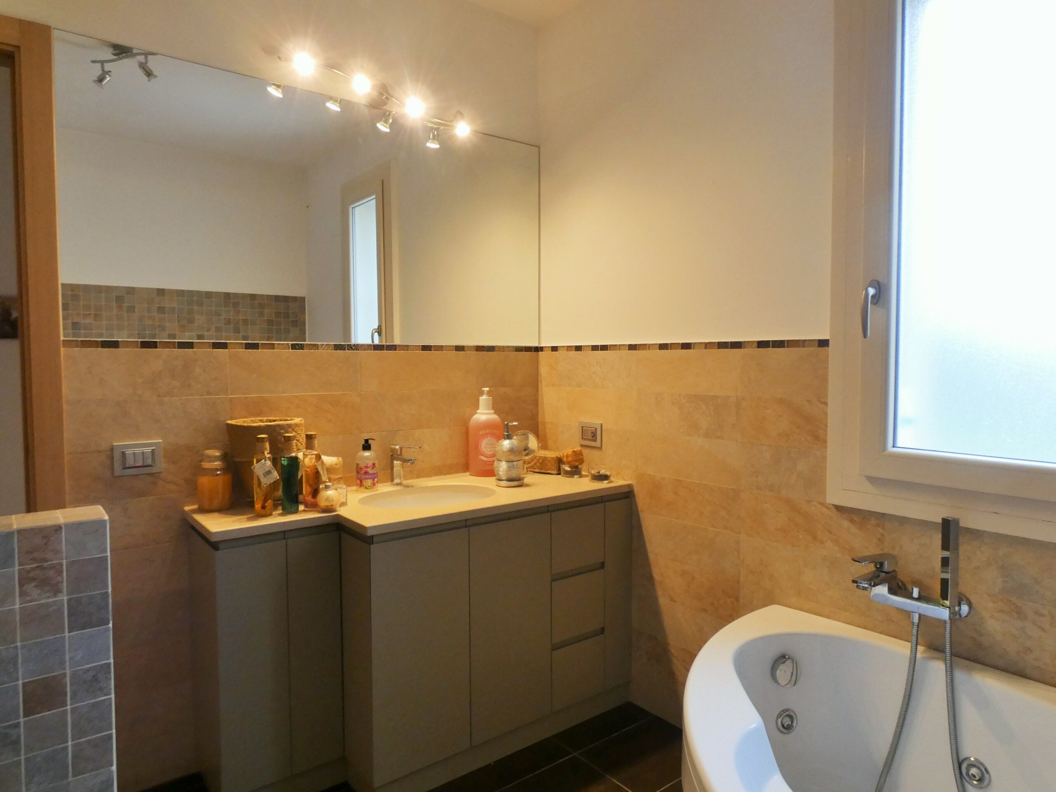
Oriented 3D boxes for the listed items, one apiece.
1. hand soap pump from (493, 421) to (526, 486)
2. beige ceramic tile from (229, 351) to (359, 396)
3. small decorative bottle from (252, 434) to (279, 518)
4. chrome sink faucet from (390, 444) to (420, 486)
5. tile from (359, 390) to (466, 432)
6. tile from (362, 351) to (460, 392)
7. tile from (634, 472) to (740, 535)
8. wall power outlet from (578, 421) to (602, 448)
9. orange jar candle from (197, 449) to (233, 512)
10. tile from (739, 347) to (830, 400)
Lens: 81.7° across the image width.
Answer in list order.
[{"bbox_3d":[-0.069,0.216,2.297,0.110,0.238,0.108,0,3,6],"label":"hand soap pump"},{"bbox_3d":[-0.819,-0.083,2.168,0.449,0.156,0.010,-2,4,-35],"label":"beige ceramic tile"},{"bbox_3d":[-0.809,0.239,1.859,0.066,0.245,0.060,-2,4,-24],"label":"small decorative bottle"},{"bbox_3d":[-0.461,0.263,2.262,0.048,0.150,0.165,-2,4,-34],"label":"chrome sink faucet"},{"bbox_3d":[-0.450,0.058,2.435,0.457,0.156,0.010,-2,4,-35],"label":"tile"},{"bbox_3d":[-0.442,-0.096,2.368,0.430,0.150,0.010,-2,4,-34],"label":"tile"},{"bbox_3d":[0.572,0.380,2.221,0.010,0.156,0.444,-3,4,-41],"label":"tile"},{"bbox_3d":[0.262,0.160,2.539,0.015,0.102,0.132,-3,4,-41],"label":"wall power outlet"},{"bbox_3d":[-1.005,0.268,1.953,0.102,0.189,0.102,-2,4,-35],"label":"orange jar candle"},{"bbox_3d":[0.807,-0.072,1.929,0.010,0.156,0.287,-3,4,-41],"label":"tile"}]

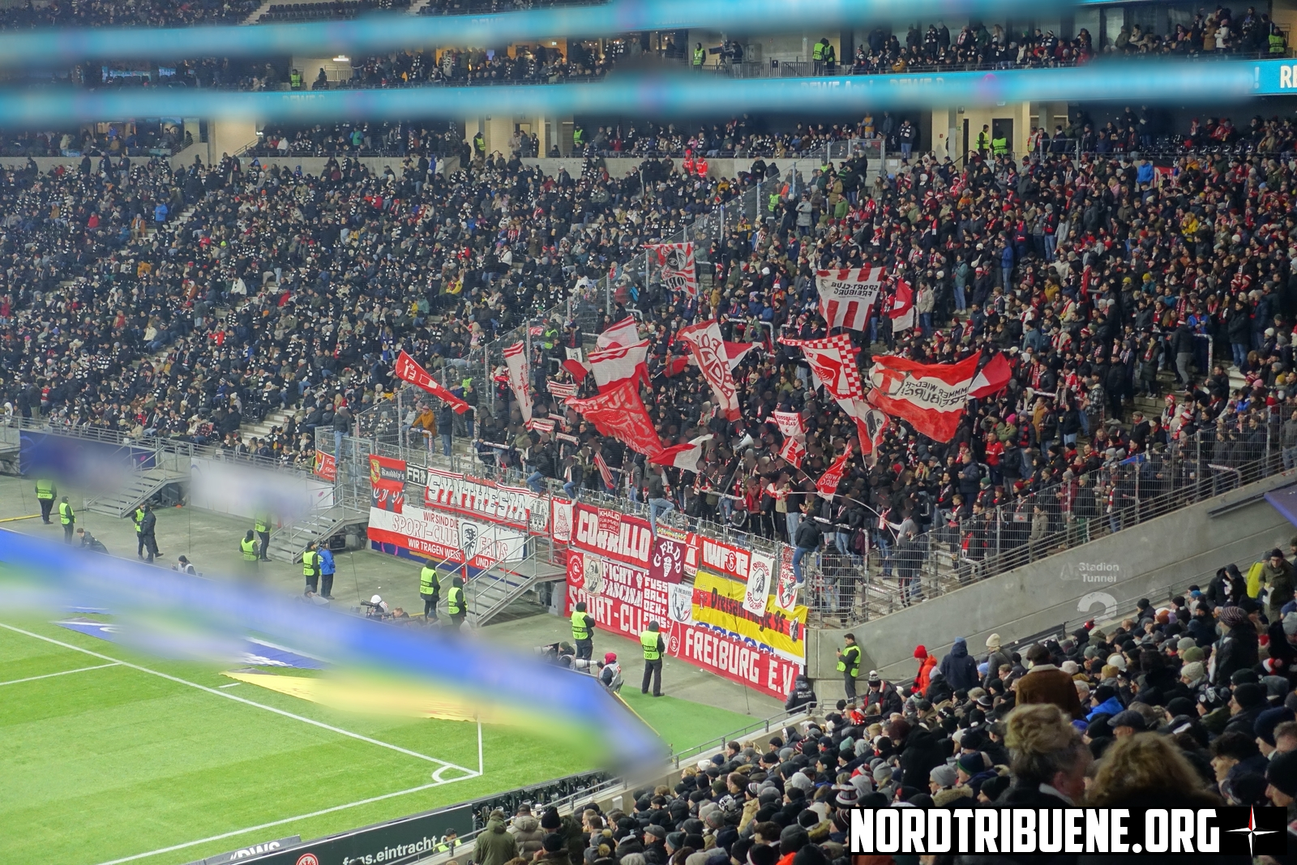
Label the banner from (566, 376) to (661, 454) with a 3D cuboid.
[{"bbox_3d":[-0.905,-0.418,65.292,2.600,2.100,0.600,0,8,-1],"label":"banner"}]

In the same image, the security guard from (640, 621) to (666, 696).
[{"bbox_3d":[0.091,5.377,58.280,0.560,1.780,0.380,7,10,38],"label":"security guard"}]

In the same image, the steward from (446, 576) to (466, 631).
[{"bbox_3d":[-4.878,4.589,62.522,0.360,1.800,0.550,-7,11,-43],"label":"steward"}]

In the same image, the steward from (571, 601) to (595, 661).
[{"bbox_3d":[-1.596,5.051,60.662,0.560,1.760,0.380,7,10,38],"label":"steward"}]

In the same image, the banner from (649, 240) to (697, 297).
[{"bbox_3d":[0.776,-5.220,78.200,1.550,1.720,0.500,4,8,23],"label":"banner"}]

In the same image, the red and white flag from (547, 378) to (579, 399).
[{"bbox_3d":[-2.494,-1.313,72.200,0.980,0.600,0.200,5,9,30],"label":"red and white flag"}]

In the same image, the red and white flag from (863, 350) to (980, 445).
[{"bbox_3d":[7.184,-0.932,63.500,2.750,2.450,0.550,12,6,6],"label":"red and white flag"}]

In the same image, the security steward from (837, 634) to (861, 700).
[{"bbox_3d":[4.766,5.642,58.121,0.500,1.760,0.520,-1,8,-6],"label":"security steward"}]

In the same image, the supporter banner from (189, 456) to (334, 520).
[{"bbox_3d":[-12.979,2.142,81.826,0.200,1.650,8.360,-7,11,-44],"label":"supporter banner"}]

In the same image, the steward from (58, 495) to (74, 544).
[{"bbox_3d":[-18.532,2.924,78.122,0.520,1.770,0.380,7,10,41],"label":"steward"}]

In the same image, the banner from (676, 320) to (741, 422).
[{"bbox_3d":[1.605,-1.630,65.200,1.650,2.650,0.600,4,8,23],"label":"banner"}]

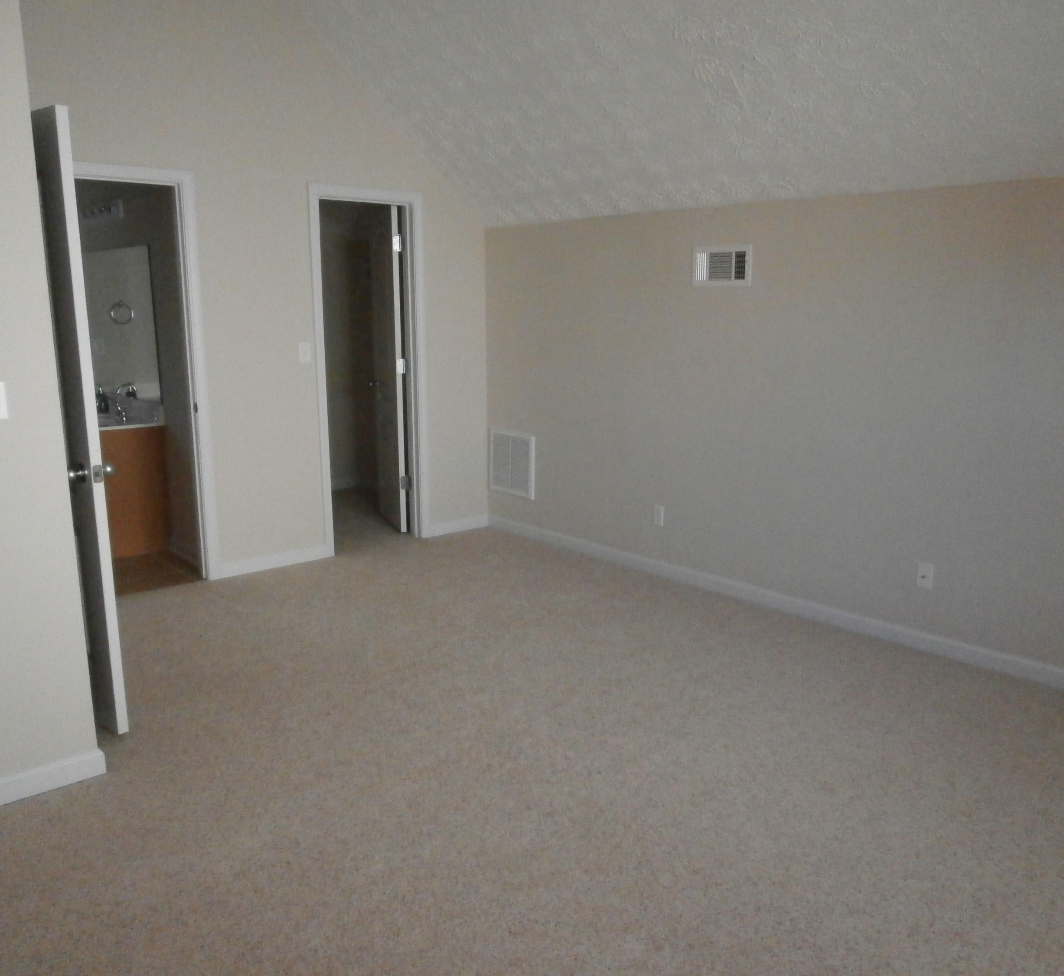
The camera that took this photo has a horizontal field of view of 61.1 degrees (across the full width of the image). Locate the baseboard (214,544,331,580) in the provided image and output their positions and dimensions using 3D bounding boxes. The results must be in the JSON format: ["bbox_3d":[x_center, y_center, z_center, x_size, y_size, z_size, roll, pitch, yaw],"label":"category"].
[{"bbox_3d":[-1.453,0.407,5.077,0.728,0.088,0.018,-10,15,-40],"label":"baseboard"}]

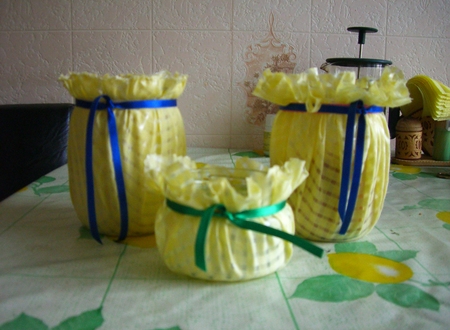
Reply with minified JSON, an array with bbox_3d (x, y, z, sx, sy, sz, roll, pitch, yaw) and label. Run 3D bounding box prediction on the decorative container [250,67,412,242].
[{"bbox_3d":[0.097,-0.014,0.459,0.143,0.150,0.135,0,10,-6],"label":"decorative container"}]

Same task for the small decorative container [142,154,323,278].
[{"bbox_3d":[0.003,0.033,0.376,0.126,0.083,0.120,1,10,0],"label":"small decorative container"}]

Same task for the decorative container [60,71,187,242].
[{"bbox_3d":[-0.092,-0.015,0.464,0.118,0.143,0.118,1,10,0],"label":"decorative container"}]

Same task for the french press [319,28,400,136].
[{"bbox_3d":[0.225,-0.118,0.844,0.138,0.221,0.112,1,10,0],"label":"french press"}]

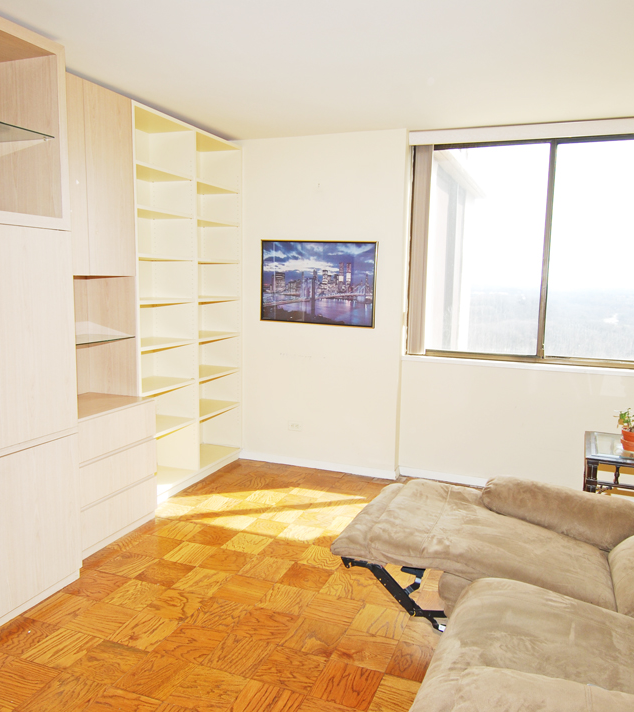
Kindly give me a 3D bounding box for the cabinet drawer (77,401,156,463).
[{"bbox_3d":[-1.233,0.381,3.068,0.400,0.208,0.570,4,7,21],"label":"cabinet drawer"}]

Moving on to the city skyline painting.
[{"bbox_3d":[-0.009,-0.536,4.136,0.917,0.613,0.030,4,7,21],"label":"city skyline painting"}]

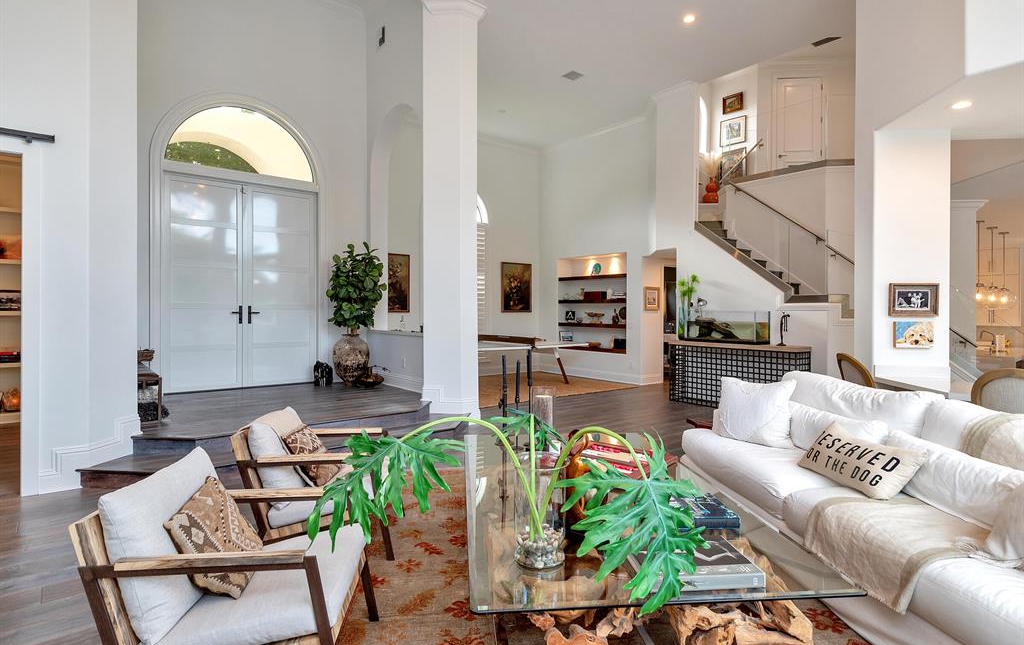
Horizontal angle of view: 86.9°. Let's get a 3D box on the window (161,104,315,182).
[{"bbox_3d":[-3.774,-2.560,7.595,1.892,0.880,0.100,-1,1,-39],"label":"window"}]

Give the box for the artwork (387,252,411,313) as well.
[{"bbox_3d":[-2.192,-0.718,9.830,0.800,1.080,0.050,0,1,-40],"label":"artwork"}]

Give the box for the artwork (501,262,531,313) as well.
[{"bbox_3d":[0.122,-0.759,11.707,0.842,1.075,0.050,-1,1,-39],"label":"artwork"}]

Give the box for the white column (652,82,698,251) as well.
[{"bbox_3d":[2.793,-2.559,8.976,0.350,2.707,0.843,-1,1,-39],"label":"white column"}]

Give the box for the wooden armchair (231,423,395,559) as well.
[{"bbox_3d":[-1.081,0.895,3.100,0.810,0.750,0.680,0,1,-7],"label":"wooden armchair"}]

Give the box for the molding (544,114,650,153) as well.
[{"bbox_3d":[1.572,-3.808,10.891,0.120,0.140,2.870,-1,1,-39],"label":"molding"}]

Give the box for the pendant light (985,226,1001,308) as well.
[{"bbox_3d":[7.198,-0.824,8.100,0.300,1.220,0.300,0,1,0],"label":"pendant light"}]

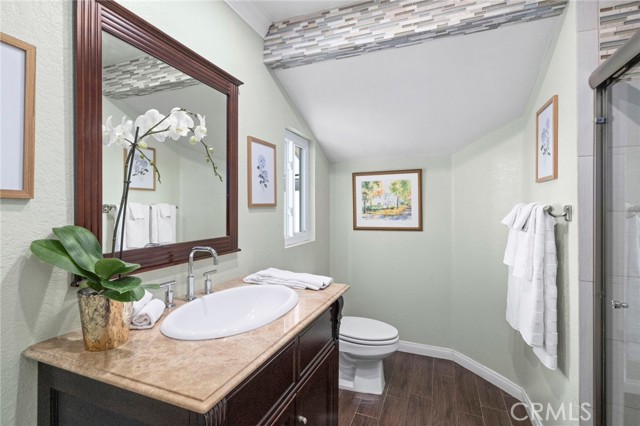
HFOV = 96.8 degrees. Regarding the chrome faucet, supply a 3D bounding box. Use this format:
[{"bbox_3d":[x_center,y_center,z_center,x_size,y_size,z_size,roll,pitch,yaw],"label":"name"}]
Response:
[{"bbox_3d":[-0.467,0.242,1.134,0.158,0.207,0.040,-1,1,23],"label":"chrome faucet"}]

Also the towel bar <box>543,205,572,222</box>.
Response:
[{"bbox_3d":[1.061,-0.001,1.395,0.080,0.063,0.605,-1,1,23],"label":"towel bar"}]

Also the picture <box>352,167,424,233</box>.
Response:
[{"bbox_3d":[0.585,-0.105,2.511,0.605,0.528,0.025,-1,1,23],"label":"picture"}]

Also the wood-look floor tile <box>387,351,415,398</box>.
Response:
[{"bbox_3d":[0.635,1.224,2.171,0.144,0.010,0.649,-1,1,23],"label":"wood-look floor tile"}]

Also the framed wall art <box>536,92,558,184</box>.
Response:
[{"bbox_3d":[1.067,-0.332,1.345,0.022,0.366,0.285,-1,1,23],"label":"framed wall art"}]

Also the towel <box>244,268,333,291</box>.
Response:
[{"bbox_3d":[-0.157,0.317,1.360,0.425,0.042,0.165,-1,1,23],"label":"towel"}]

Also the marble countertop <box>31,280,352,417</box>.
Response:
[{"bbox_3d":[-0.308,0.357,1.037,0.583,0.028,0.890,-1,1,23],"label":"marble countertop"}]

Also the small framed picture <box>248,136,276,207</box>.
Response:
[{"bbox_3d":[-0.339,-0.233,1.705,0.020,0.395,0.296,-1,1,23],"label":"small framed picture"}]

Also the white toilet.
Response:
[{"bbox_3d":[0.199,0.878,2.025,0.700,0.700,0.390,-1,1,23],"label":"white toilet"}]

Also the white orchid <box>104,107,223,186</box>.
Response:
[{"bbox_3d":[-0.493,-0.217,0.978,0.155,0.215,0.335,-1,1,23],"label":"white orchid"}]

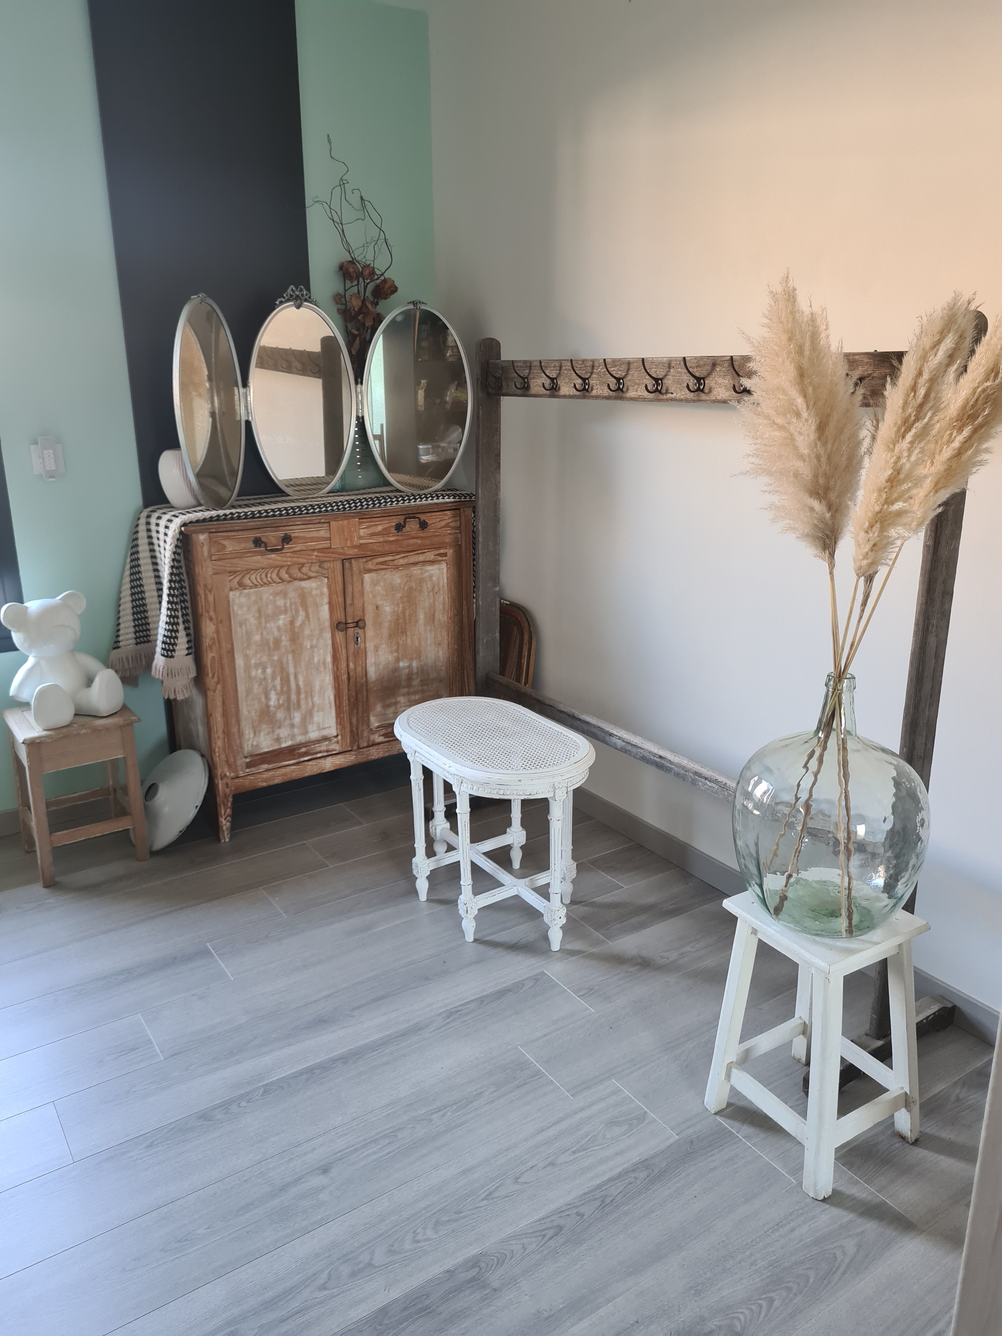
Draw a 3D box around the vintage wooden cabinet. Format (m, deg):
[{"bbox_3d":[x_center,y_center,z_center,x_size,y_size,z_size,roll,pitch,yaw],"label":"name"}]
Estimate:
[{"bbox_3d":[-0.560,-0.055,3.238,0.966,0.954,0.409,-11,20,-32],"label":"vintage wooden cabinet"}]

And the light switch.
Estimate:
[{"bbox_3d":[-1.288,-0.594,2.858,0.083,0.125,0.027,-11,20,-32],"label":"light switch"}]

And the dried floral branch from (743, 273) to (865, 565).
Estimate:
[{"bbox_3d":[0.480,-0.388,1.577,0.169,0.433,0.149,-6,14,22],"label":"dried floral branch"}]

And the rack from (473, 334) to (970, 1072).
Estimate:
[{"bbox_3d":[0.348,-0.073,2.459,0.430,1.431,1.587,-11,20,-32],"label":"rack"}]

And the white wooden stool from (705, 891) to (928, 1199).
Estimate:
[{"bbox_3d":[0.599,0.662,1.889,0.286,0.457,0.290,-11,20,-31],"label":"white wooden stool"}]

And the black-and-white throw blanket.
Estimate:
[{"bbox_3d":[-0.616,-0.247,3.137,1.123,0.562,0.430,-11,20,-32],"label":"black-and-white throw blanket"}]

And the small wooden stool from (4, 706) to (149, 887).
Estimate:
[{"bbox_3d":[-1.202,0.338,2.875,0.299,0.425,0.300,-11,20,-32],"label":"small wooden stool"}]

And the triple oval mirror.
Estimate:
[{"bbox_3d":[-0.540,-0.815,3.011,0.953,0.621,0.239,-11,20,-32],"label":"triple oval mirror"}]

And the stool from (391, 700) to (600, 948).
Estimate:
[{"bbox_3d":[-0.020,0.388,2.592,0.392,0.475,0.601,-11,20,-32],"label":"stool"}]

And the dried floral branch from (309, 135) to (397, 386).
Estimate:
[{"bbox_3d":[-0.448,-1.252,3.117,0.280,0.706,0.184,-11,20,-32],"label":"dried floral branch"}]

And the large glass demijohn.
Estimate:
[{"bbox_3d":[0.558,0.219,1.694,0.321,0.427,0.321,0,17,0],"label":"large glass demijohn"}]

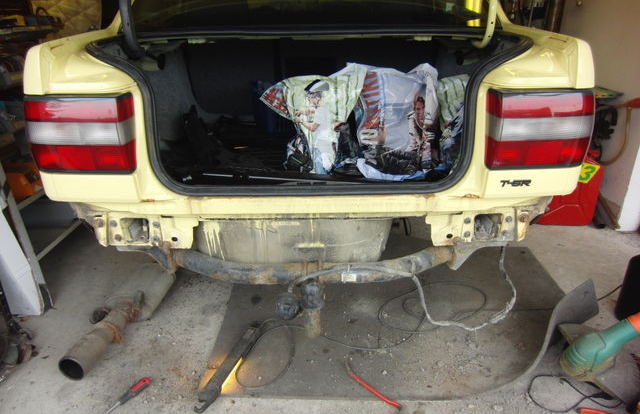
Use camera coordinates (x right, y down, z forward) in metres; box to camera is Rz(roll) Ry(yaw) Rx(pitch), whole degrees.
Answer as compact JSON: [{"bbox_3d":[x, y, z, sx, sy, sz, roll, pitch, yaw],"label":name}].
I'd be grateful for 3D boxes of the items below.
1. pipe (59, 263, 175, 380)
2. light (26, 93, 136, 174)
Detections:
[{"bbox_3d":[-0.732,0.403,1.659,0.190,0.145,0.540,7,25,15],"label":"pipe"},{"bbox_3d":[-0.676,-0.215,1.290,0.305,0.220,0.125,0,24,0],"label":"light"}]

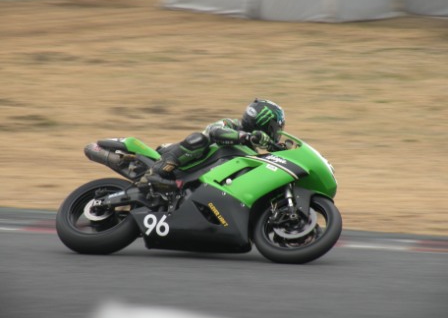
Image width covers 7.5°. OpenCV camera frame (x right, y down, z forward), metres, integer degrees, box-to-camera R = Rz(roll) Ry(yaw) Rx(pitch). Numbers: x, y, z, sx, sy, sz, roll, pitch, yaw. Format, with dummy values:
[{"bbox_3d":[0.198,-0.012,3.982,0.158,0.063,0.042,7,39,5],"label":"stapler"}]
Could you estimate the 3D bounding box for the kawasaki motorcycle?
[{"bbox_3d":[-0.101,0.244,22.949,2.030,0.680,1.110,2,47,21],"label":"kawasaki motorcycle"}]

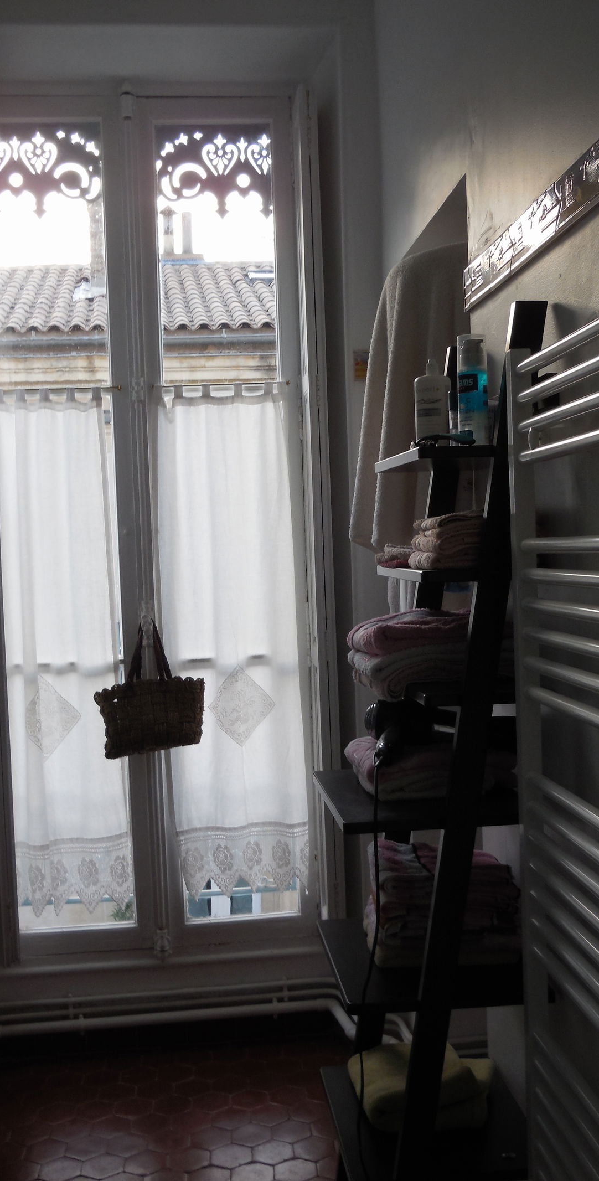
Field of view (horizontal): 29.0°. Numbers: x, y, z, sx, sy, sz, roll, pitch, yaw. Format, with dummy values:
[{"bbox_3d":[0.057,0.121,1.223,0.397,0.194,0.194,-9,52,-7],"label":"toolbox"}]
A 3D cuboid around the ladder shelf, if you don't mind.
[{"bbox_3d":[0.210,0.485,2.063,0.375,1.876,0.484,-2,2,-6],"label":"ladder shelf"}]

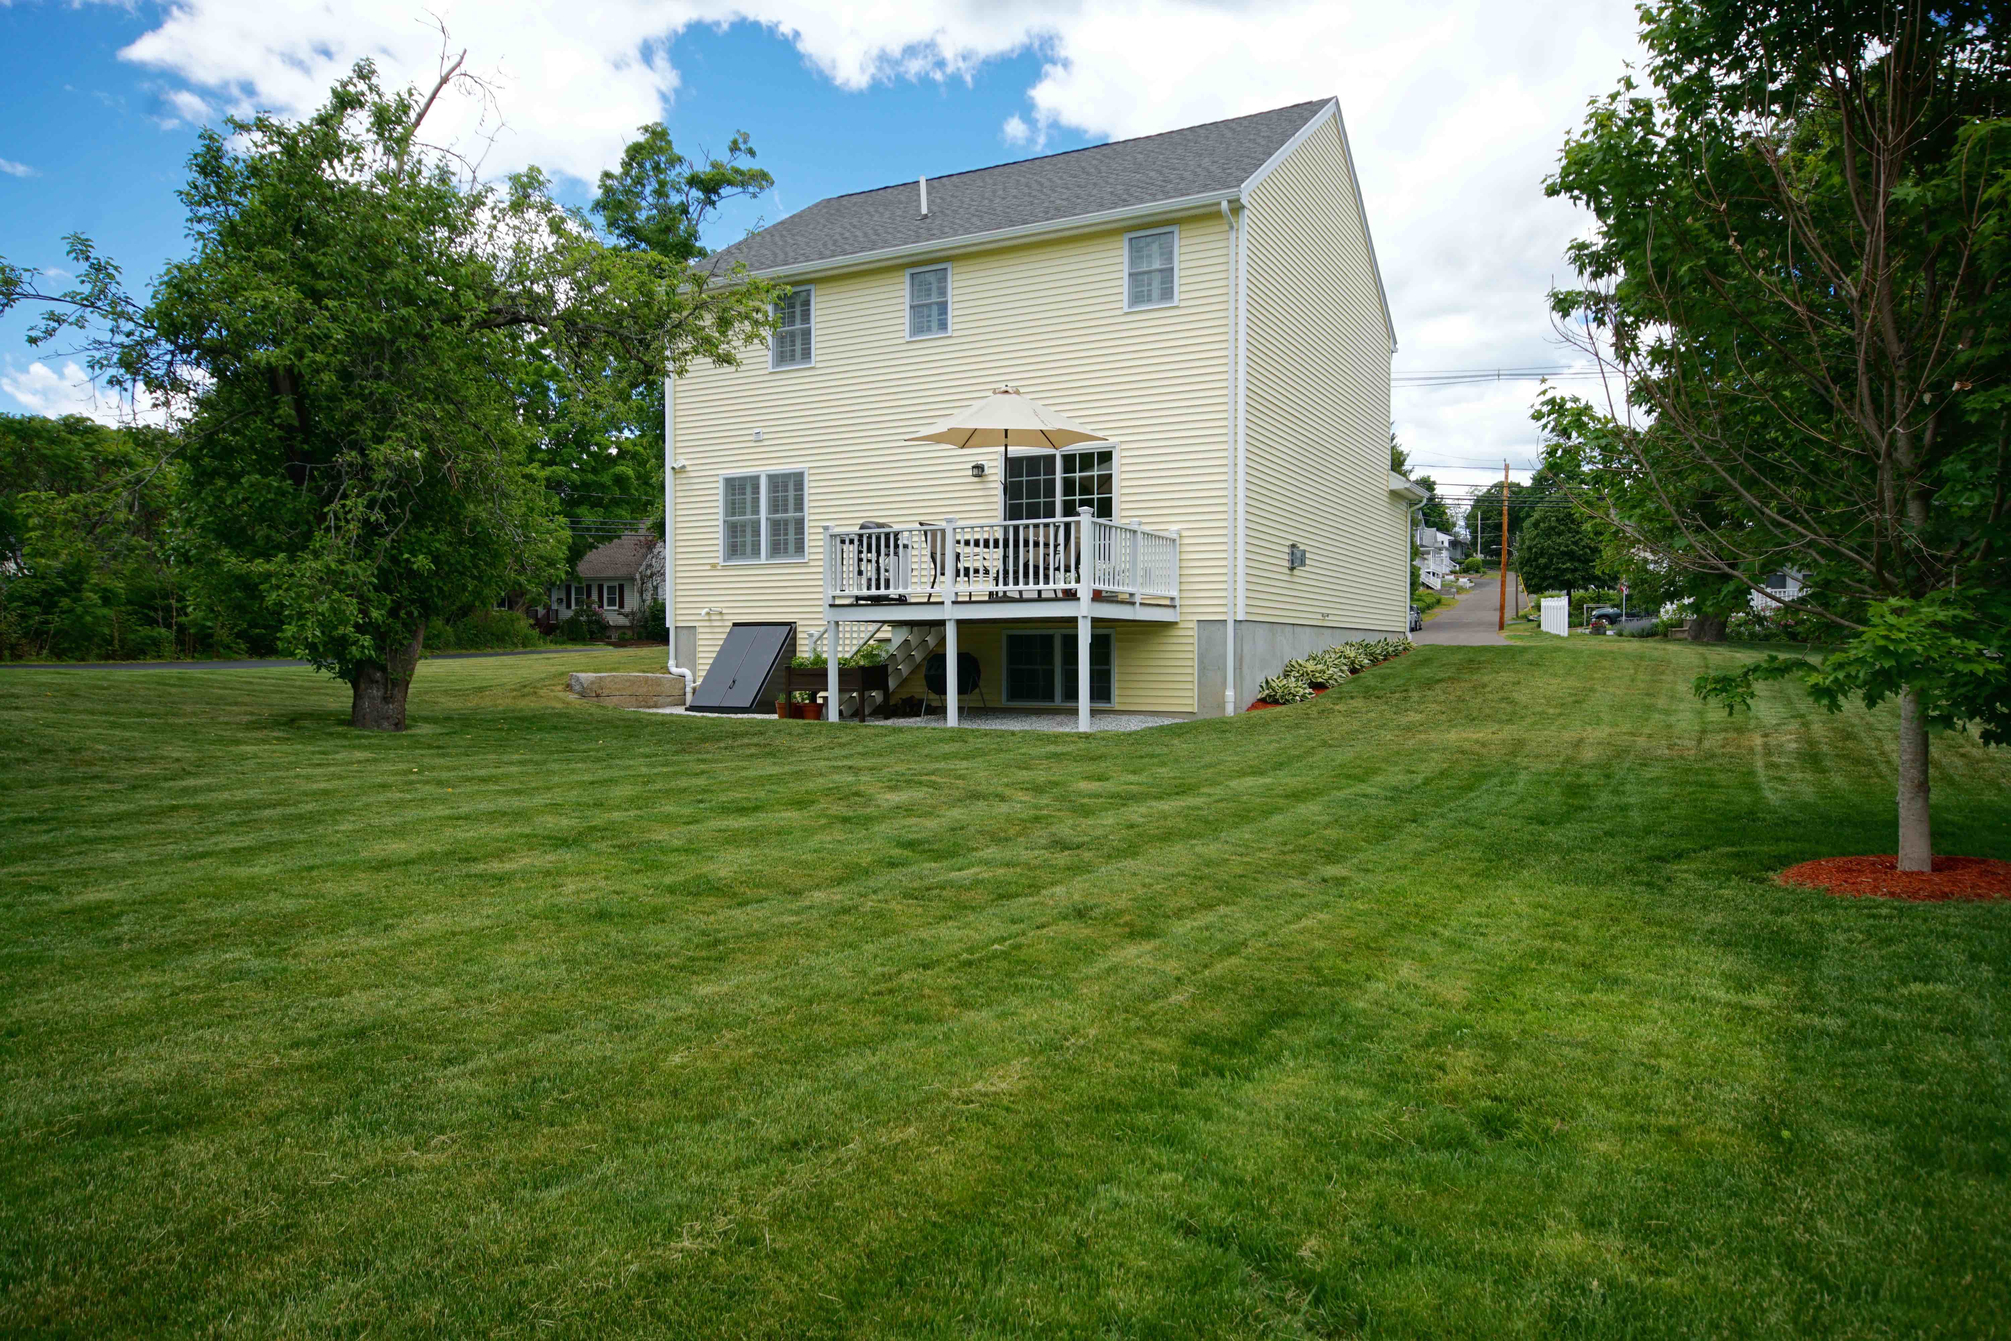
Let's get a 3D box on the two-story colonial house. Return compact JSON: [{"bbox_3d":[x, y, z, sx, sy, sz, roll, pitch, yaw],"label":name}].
[{"bbox_3d":[1.222,-4.394,24.434,9.940,9.905,11.130,0,1,27],"label":"two-story colonial house"}]

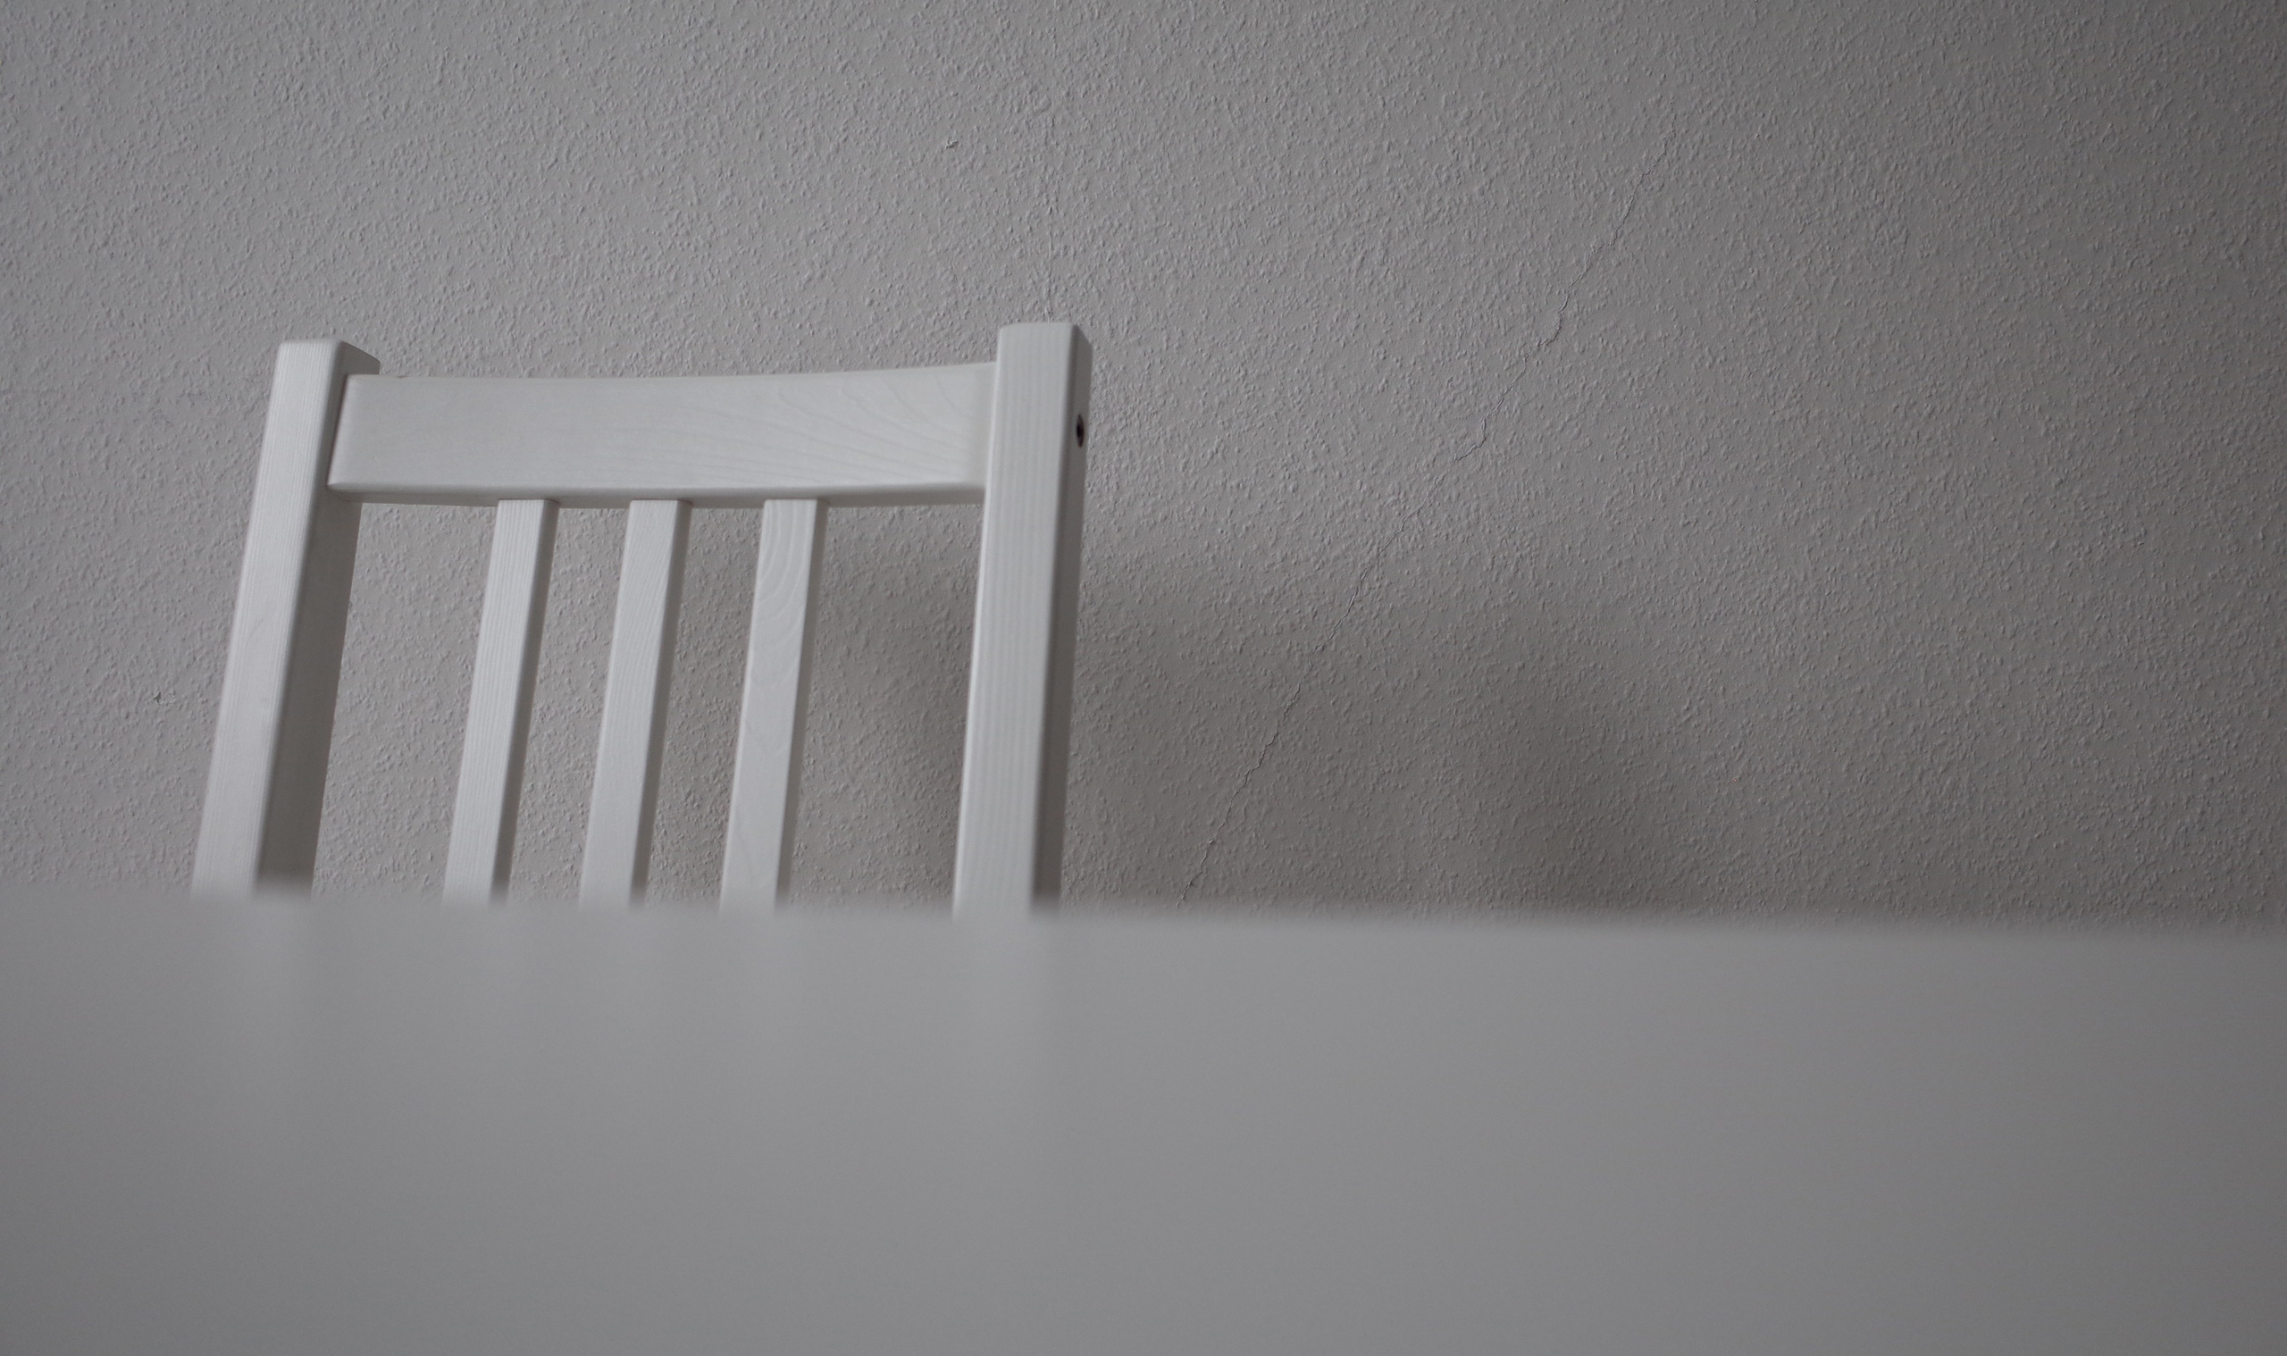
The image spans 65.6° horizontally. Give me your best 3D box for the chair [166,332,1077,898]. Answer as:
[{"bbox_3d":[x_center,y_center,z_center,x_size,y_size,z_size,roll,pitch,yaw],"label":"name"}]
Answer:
[{"bbox_3d":[-0.288,0.293,0.652,0.420,0.900,0.490,1,2,14],"label":"chair"}]

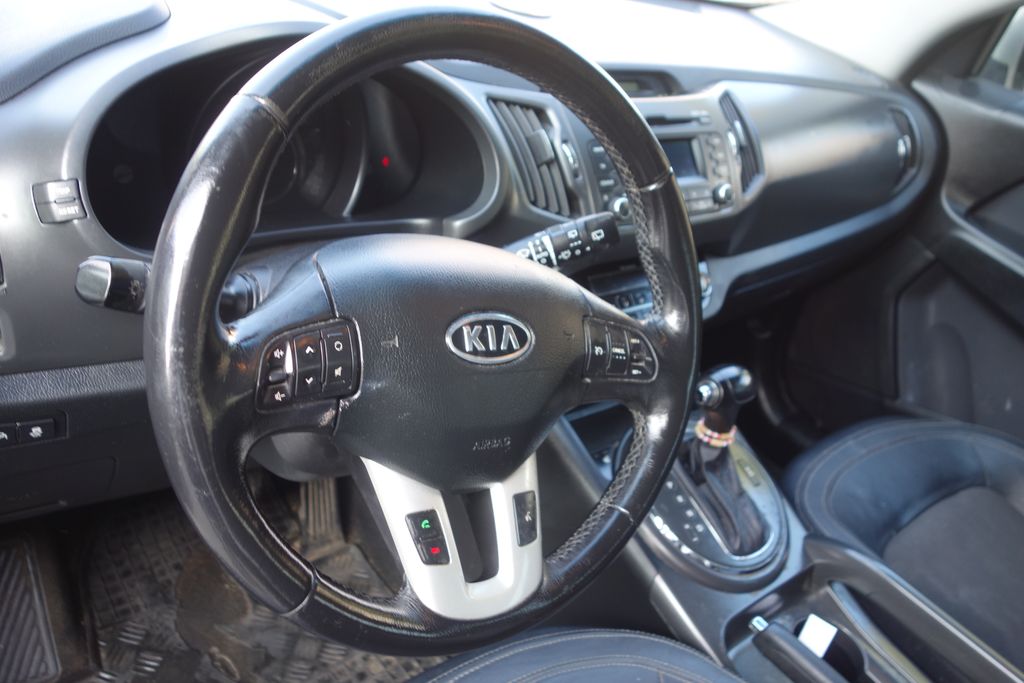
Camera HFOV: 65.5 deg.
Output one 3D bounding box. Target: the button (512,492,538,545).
[{"bbox_3d":[0.008,0.114,0.512,0.018,0.031,0.005,3,-14,-36],"label":"button"}]

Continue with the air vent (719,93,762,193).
[{"bbox_3d":[0.261,-0.234,0.926,0.050,0.108,0.024,-13,-5,-43],"label":"air vent"}]

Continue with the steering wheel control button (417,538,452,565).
[{"bbox_3d":[-0.048,0.122,0.468,0.018,0.015,0.005,-5,-9,-37],"label":"steering wheel control button"}]

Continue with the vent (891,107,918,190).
[{"bbox_3d":[0.604,-0.296,1.230,0.053,0.118,0.024,-8,4,-36],"label":"vent"}]

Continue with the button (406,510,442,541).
[{"bbox_3d":[-0.053,0.108,0.469,0.019,0.015,0.005,-5,-9,-37],"label":"button"}]

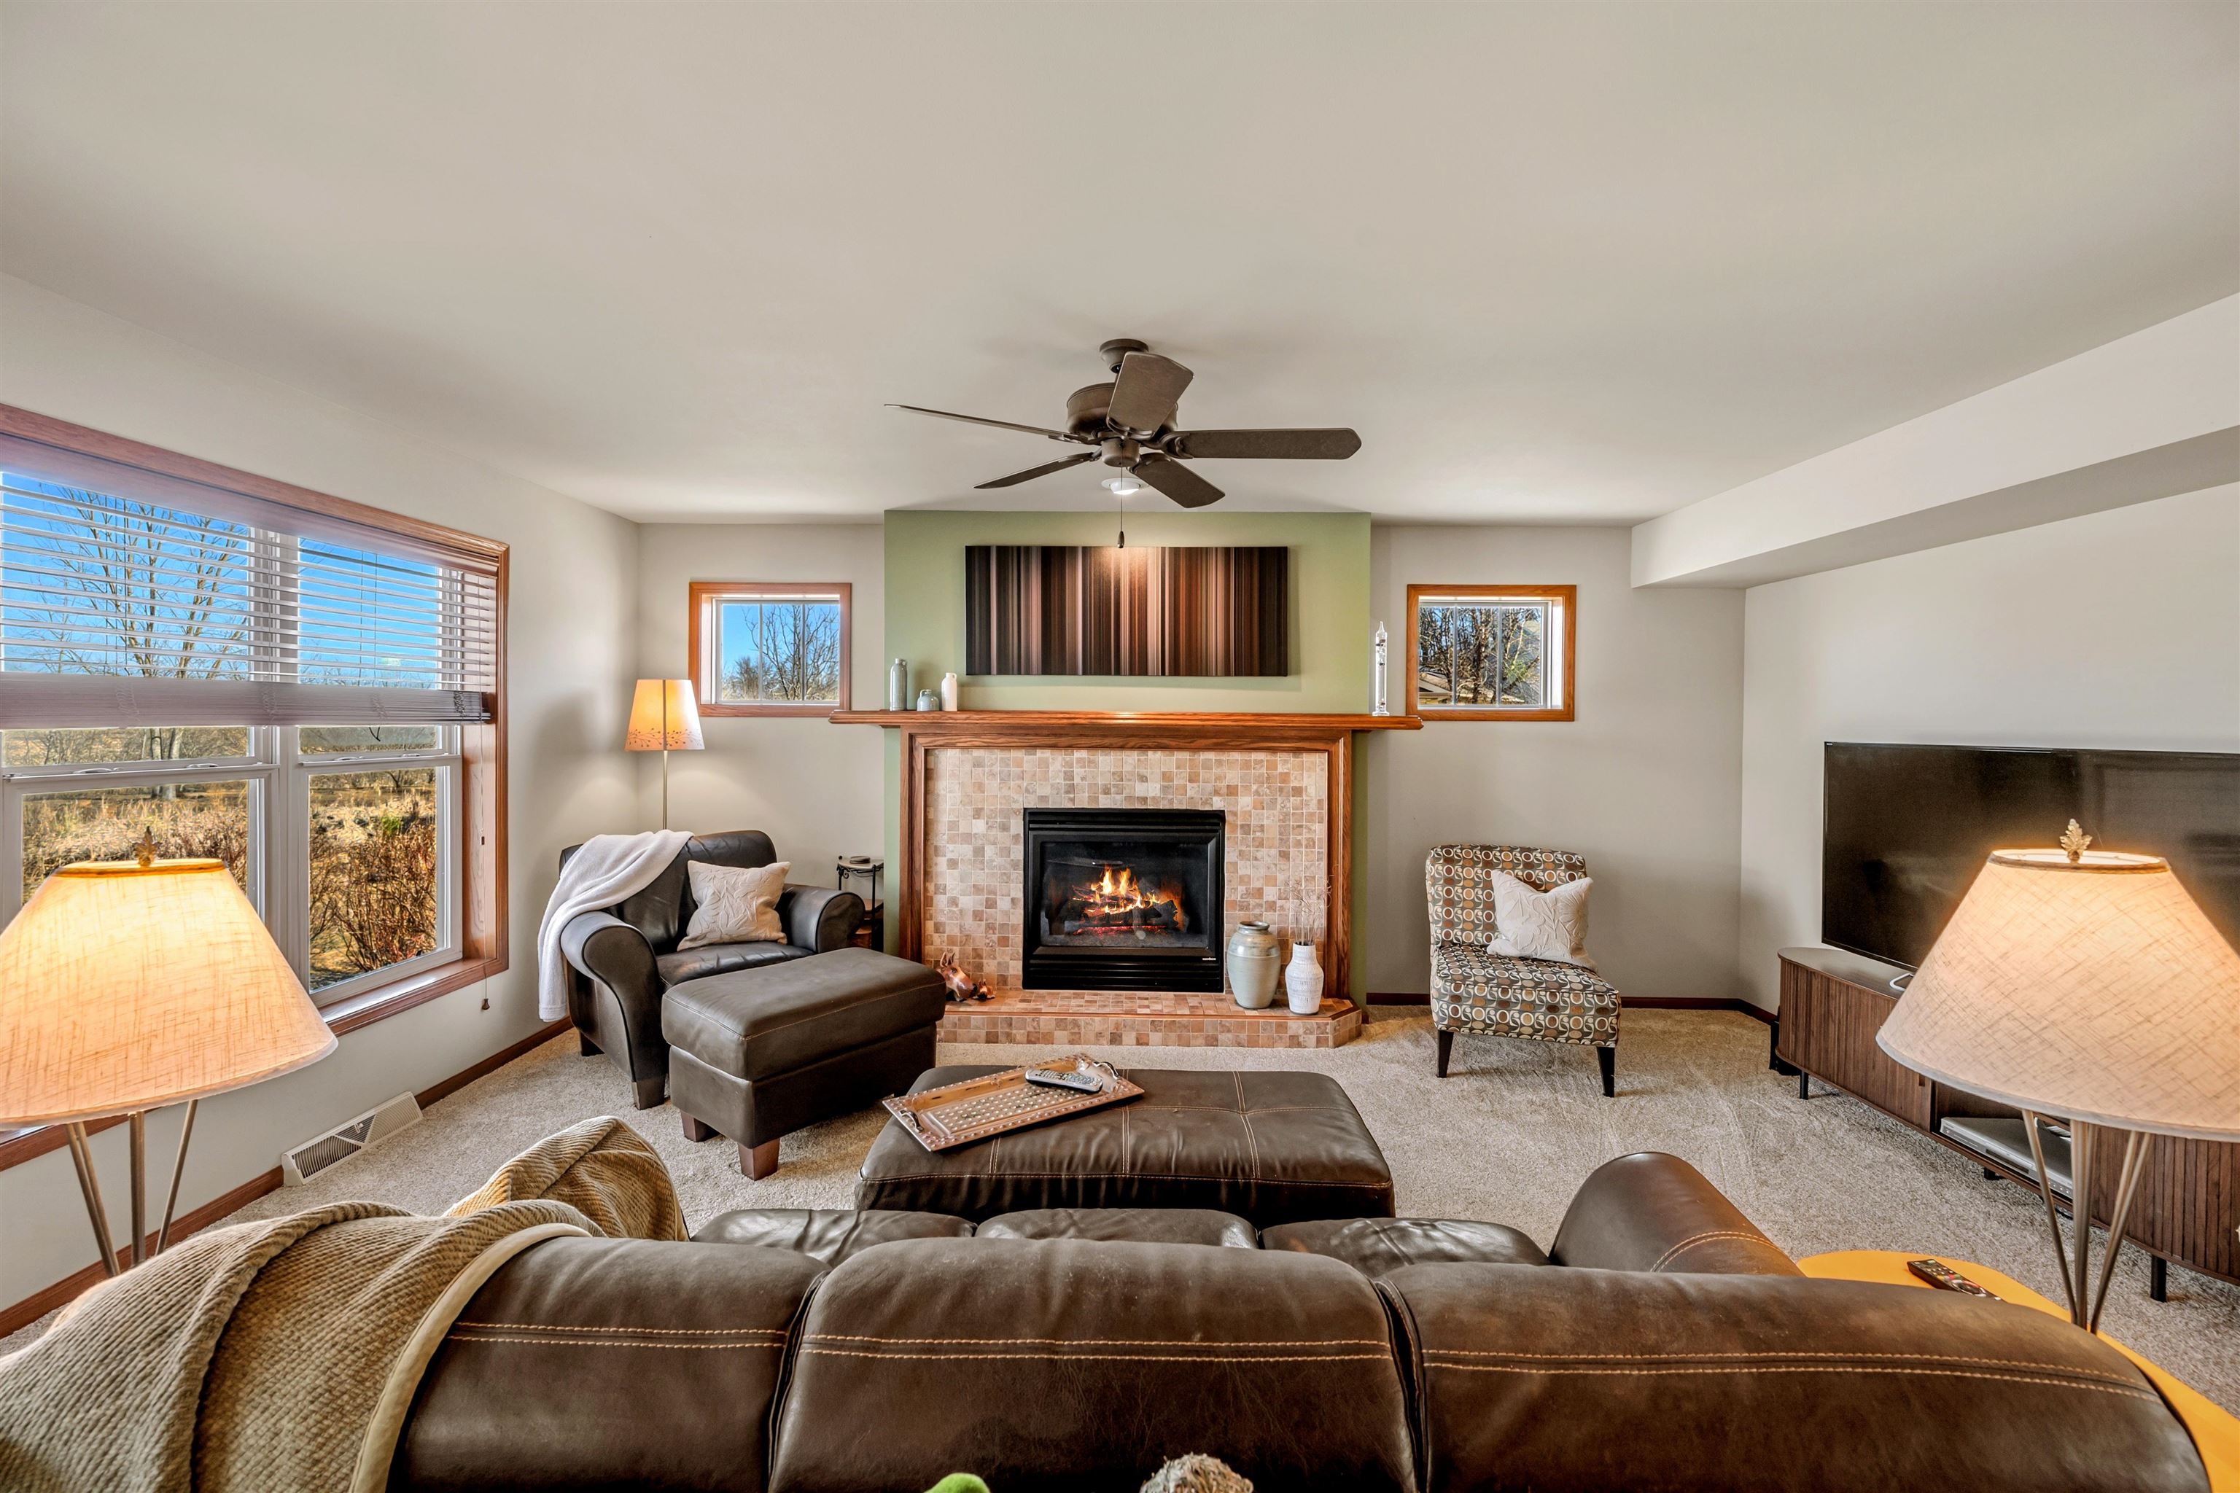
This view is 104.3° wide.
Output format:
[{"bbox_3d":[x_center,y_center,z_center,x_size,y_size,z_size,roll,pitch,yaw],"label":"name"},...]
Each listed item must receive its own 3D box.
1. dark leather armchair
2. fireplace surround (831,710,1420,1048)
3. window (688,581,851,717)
[{"bbox_3d":[-1.769,0.877,3.799,0.900,0.880,1.030,2,2,43],"label":"dark leather armchair"},{"bbox_3d":[0.025,0.582,4.028,2.700,1.485,0.390,0,2,1],"label":"fireplace surround"},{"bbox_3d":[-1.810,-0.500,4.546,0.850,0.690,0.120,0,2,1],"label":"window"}]

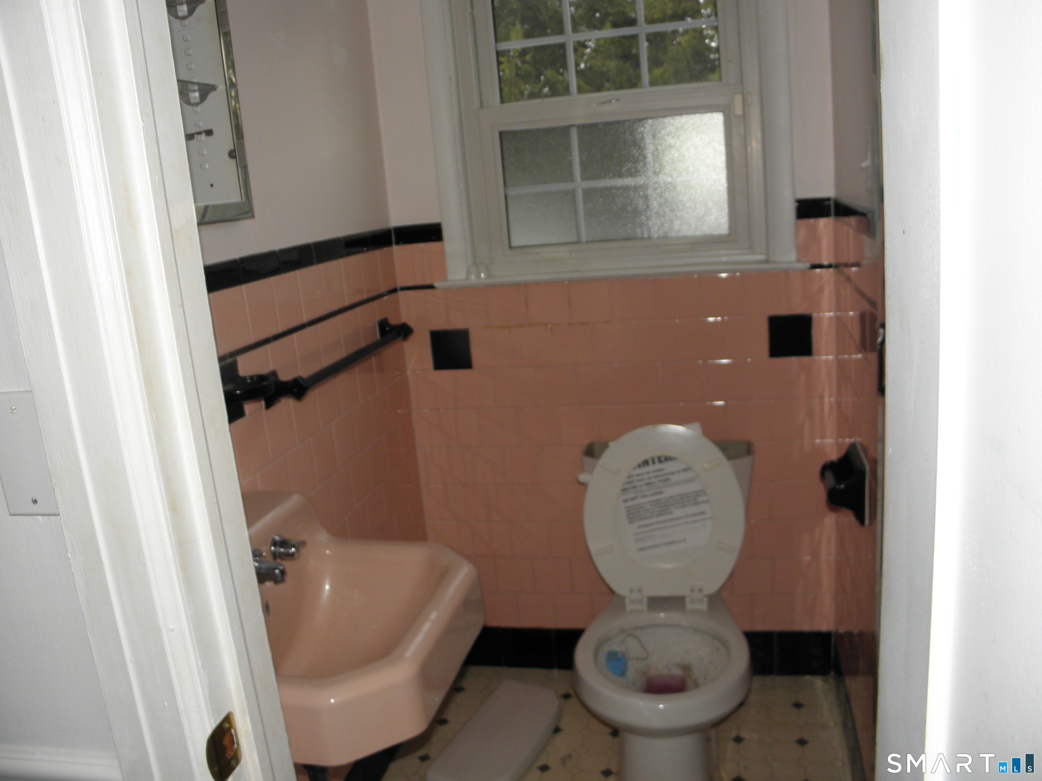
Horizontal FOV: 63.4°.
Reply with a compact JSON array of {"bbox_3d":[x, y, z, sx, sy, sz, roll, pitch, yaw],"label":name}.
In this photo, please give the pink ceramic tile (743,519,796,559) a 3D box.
[{"bbox_3d":[0.665,0.393,2.225,0.108,0.108,0.009,-2,14,13],"label":"pink ceramic tile"}]

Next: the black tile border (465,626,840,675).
[{"bbox_3d":[0.303,0.730,2.386,1.085,0.131,0.012,-2,14,12],"label":"black tile border"}]

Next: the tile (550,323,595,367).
[{"bbox_3d":[0.137,-0.121,2.206,0.108,0.108,0.012,-2,14,13],"label":"tile"}]

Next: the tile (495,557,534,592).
[{"bbox_3d":[-0.019,0.520,2.394,0.107,0.107,0.010,-2,14,13],"label":"tile"}]

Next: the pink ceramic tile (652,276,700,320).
[{"bbox_3d":[0.394,-0.235,2.121,0.108,0.108,0.009,-2,14,13],"label":"pink ceramic tile"}]

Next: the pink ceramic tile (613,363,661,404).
[{"bbox_3d":[0.306,-0.019,2.196,0.108,0.108,0.009,-2,14,13],"label":"pink ceramic tile"}]

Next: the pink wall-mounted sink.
[{"bbox_3d":[-0.306,0.335,1.251,0.455,0.225,0.455,-2,14,13],"label":"pink wall-mounted sink"}]

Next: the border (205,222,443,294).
[{"bbox_3d":[-0.363,-0.298,1.792,0.146,0.050,0.884,-2,14,13],"label":"border"}]

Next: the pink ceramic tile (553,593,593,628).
[{"bbox_3d":[0.151,0.623,2.398,0.108,0.108,0.012,-2,14,13],"label":"pink ceramic tile"}]

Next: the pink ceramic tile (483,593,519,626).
[{"bbox_3d":[-0.067,0.632,2.436,0.108,0.108,0.009,-2,14,12],"label":"pink ceramic tile"}]

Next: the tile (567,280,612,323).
[{"bbox_3d":[0.179,-0.226,2.160,0.107,0.107,0.010,-2,14,13],"label":"tile"}]

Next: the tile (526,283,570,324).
[{"bbox_3d":[0.070,-0.226,2.174,0.108,0.108,0.009,-2,14,12],"label":"tile"}]

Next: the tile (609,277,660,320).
[{"bbox_3d":[0.282,-0.231,2.127,0.108,0.108,0.009,-2,14,12],"label":"tile"}]

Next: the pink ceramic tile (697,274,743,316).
[{"bbox_3d":[0.499,-0.240,2.109,0.108,0.108,0.010,-2,14,11],"label":"pink ceramic tile"}]

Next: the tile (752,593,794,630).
[{"bbox_3d":[0.676,0.597,2.269,0.108,0.108,0.009,-2,14,12],"label":"tile"}]

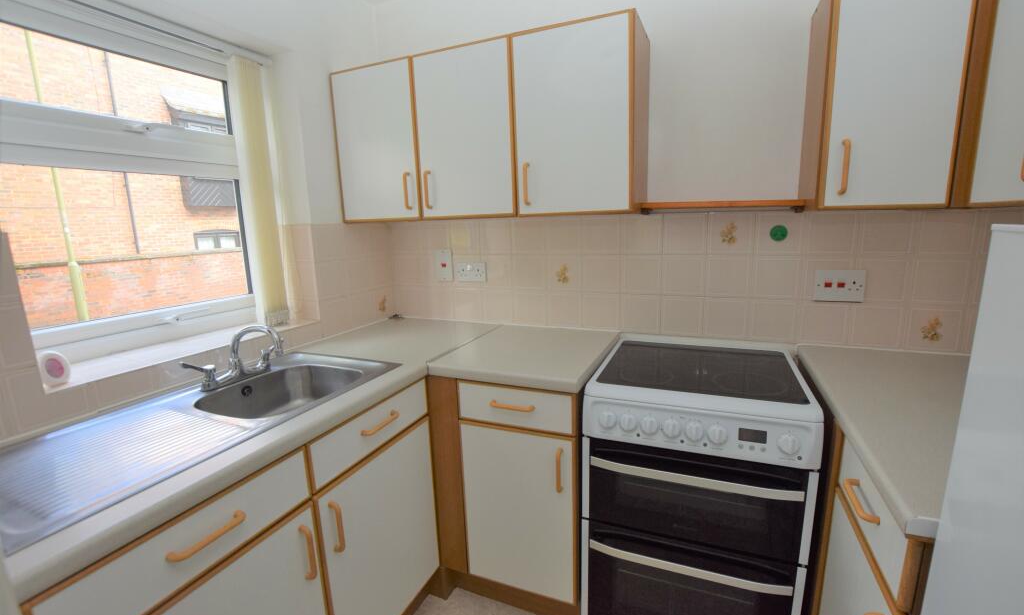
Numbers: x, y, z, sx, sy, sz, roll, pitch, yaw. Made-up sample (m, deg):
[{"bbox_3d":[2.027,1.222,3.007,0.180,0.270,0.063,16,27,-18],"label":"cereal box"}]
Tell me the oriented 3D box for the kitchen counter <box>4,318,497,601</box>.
[{"bbox_3d":[-0.649,0.232,1.411,0.600,0.046,1.575,3,12,24],"label":"kitchen counter"}]

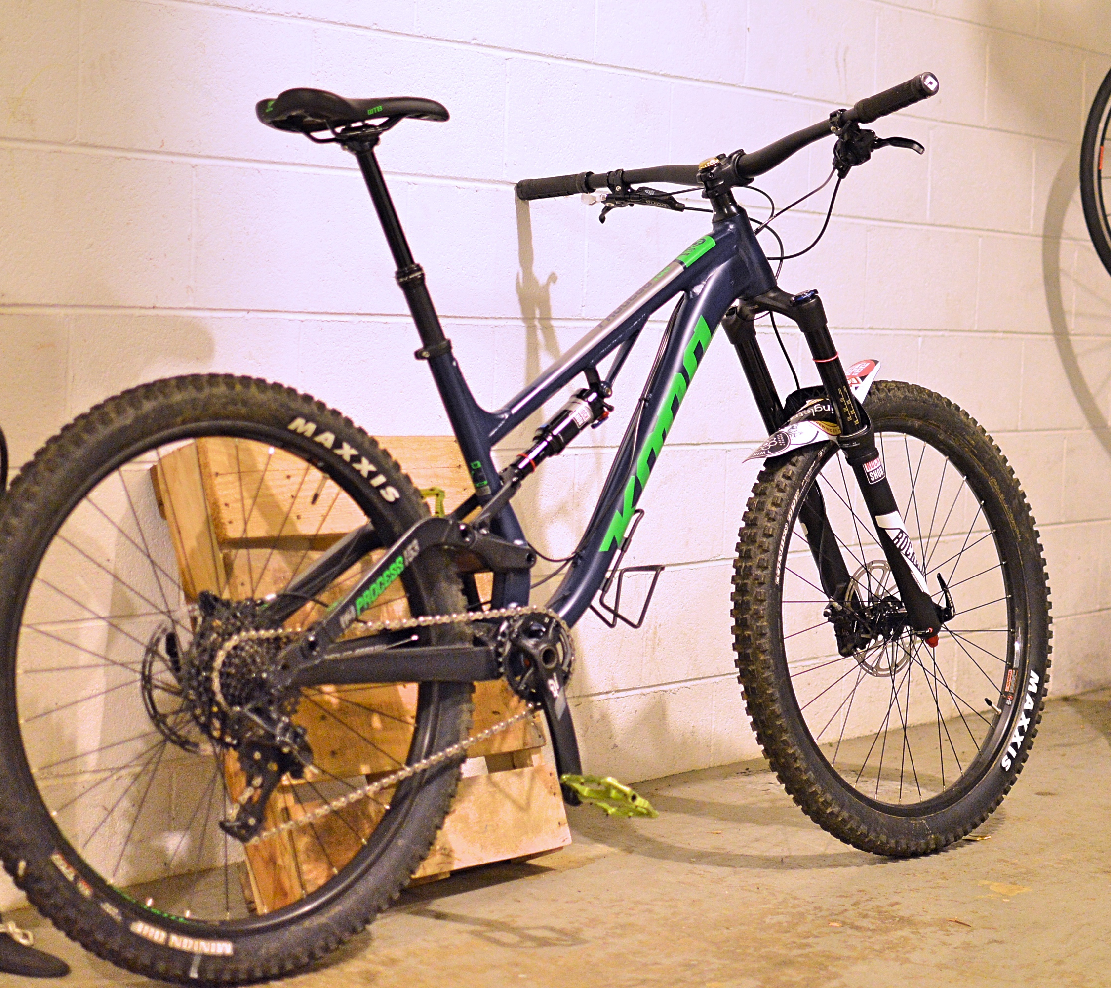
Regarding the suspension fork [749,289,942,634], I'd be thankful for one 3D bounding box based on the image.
[{"bbox_3d":[0.427,-0.040,3.215,0.185,0.590,0.125,-8,20,48],"label":"suspension fork"}]

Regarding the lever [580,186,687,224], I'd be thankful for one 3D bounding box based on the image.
[{"bbox_3d":[0.107,-0.445,3.251,0.100,0.052,0.175,37,-28,-32],"label":"lever"}]

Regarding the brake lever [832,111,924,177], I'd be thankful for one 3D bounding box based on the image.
[{"bbox_3d":[0.417,-0.476,2.895,0.175,0.052,0.100,-8,-44,48],"label":"brake lever"}]

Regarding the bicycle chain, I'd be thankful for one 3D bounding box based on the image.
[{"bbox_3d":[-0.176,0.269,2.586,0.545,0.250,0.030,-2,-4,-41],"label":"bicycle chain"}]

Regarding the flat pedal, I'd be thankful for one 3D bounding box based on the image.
[{"bbox_3d":[0.073,0.373,2.655,0.100,0.022,0.100,40,-29,-31],"label":"flat pedal"}]

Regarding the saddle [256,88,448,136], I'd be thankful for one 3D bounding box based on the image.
[{"bbox_3d":[-0.241,-0.481,2.682,0.275,0.065,0.145,-2,-4,-41],"label":"saddle"}]

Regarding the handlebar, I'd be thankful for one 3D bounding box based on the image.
[{"bbox_3d":[0.227,-0.482,3.093,0.085,0.070,0.800,-2,-4,-41],"label":"handlebar"}]

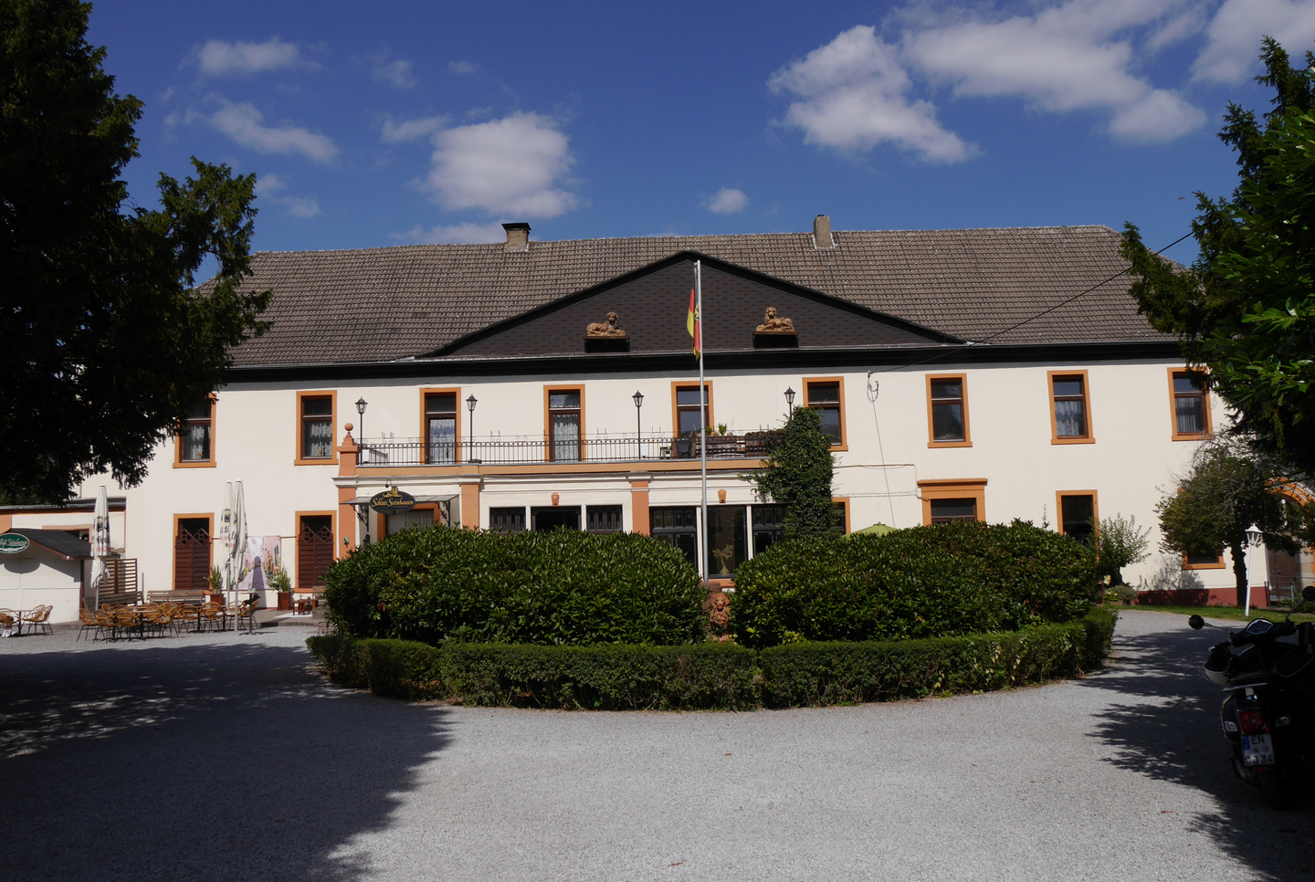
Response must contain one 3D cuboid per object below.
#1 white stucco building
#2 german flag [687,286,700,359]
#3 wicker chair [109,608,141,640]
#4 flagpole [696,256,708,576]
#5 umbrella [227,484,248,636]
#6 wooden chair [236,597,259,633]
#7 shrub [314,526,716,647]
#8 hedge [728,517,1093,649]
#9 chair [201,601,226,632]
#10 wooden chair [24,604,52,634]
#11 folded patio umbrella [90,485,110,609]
[{"bbox_3d":[-0.687,-1.162,40.957,42.700,14.800,13.400,-1,-6,0],"label":"white stucco building"},{"bbox_3d":[0.603,-2.010,17.712,0.240,1.320,0.160,-1,-6,0],"label":"german flag"},{"bbox_3d":[-13.258,4.581,26.500,0.600,0.780,0.620,-5,-7,30],"label":"wicker chair"},{"bbox_3d":[0.750,0.046,17.492,0.090,6.190,0.090,-1,-6,0],"label":"flagpole"},{"bbox_3d":[-11.001,3.028,27.867,0.450,3.960,0.450,-1,-6,0],"label":"umbrella"},{"bbox_3d":[-10.943,4.656,28.397,0.620,0.770,0.600,0,-6,-15],"label":"wooden chair"},{"bbox_3d":[-2.074,2.280,15.350,5.480,2.080,4.000,-1,-6,0],"label":"shrub"},{"bbox_3d":[3.693,2.169,15.346,5.350,2.000,4.000,-1,-6,0],"label":"hedge"},{"bbox_3d":[-11.648,4.615,27.900,0.600,0.810,0.620,-6,-7,33],"label":"chair"},{"bbox_3d":[-16.454,4.760,28.300,0.620,0.790,0.600,0,-6,-17],"label":"wooden chair"},{"bbox_3d":[-15.230,3.186,29.068,0.450,3.970,0.450,-1,-6,0],"label":"folded patio umbrella"}]

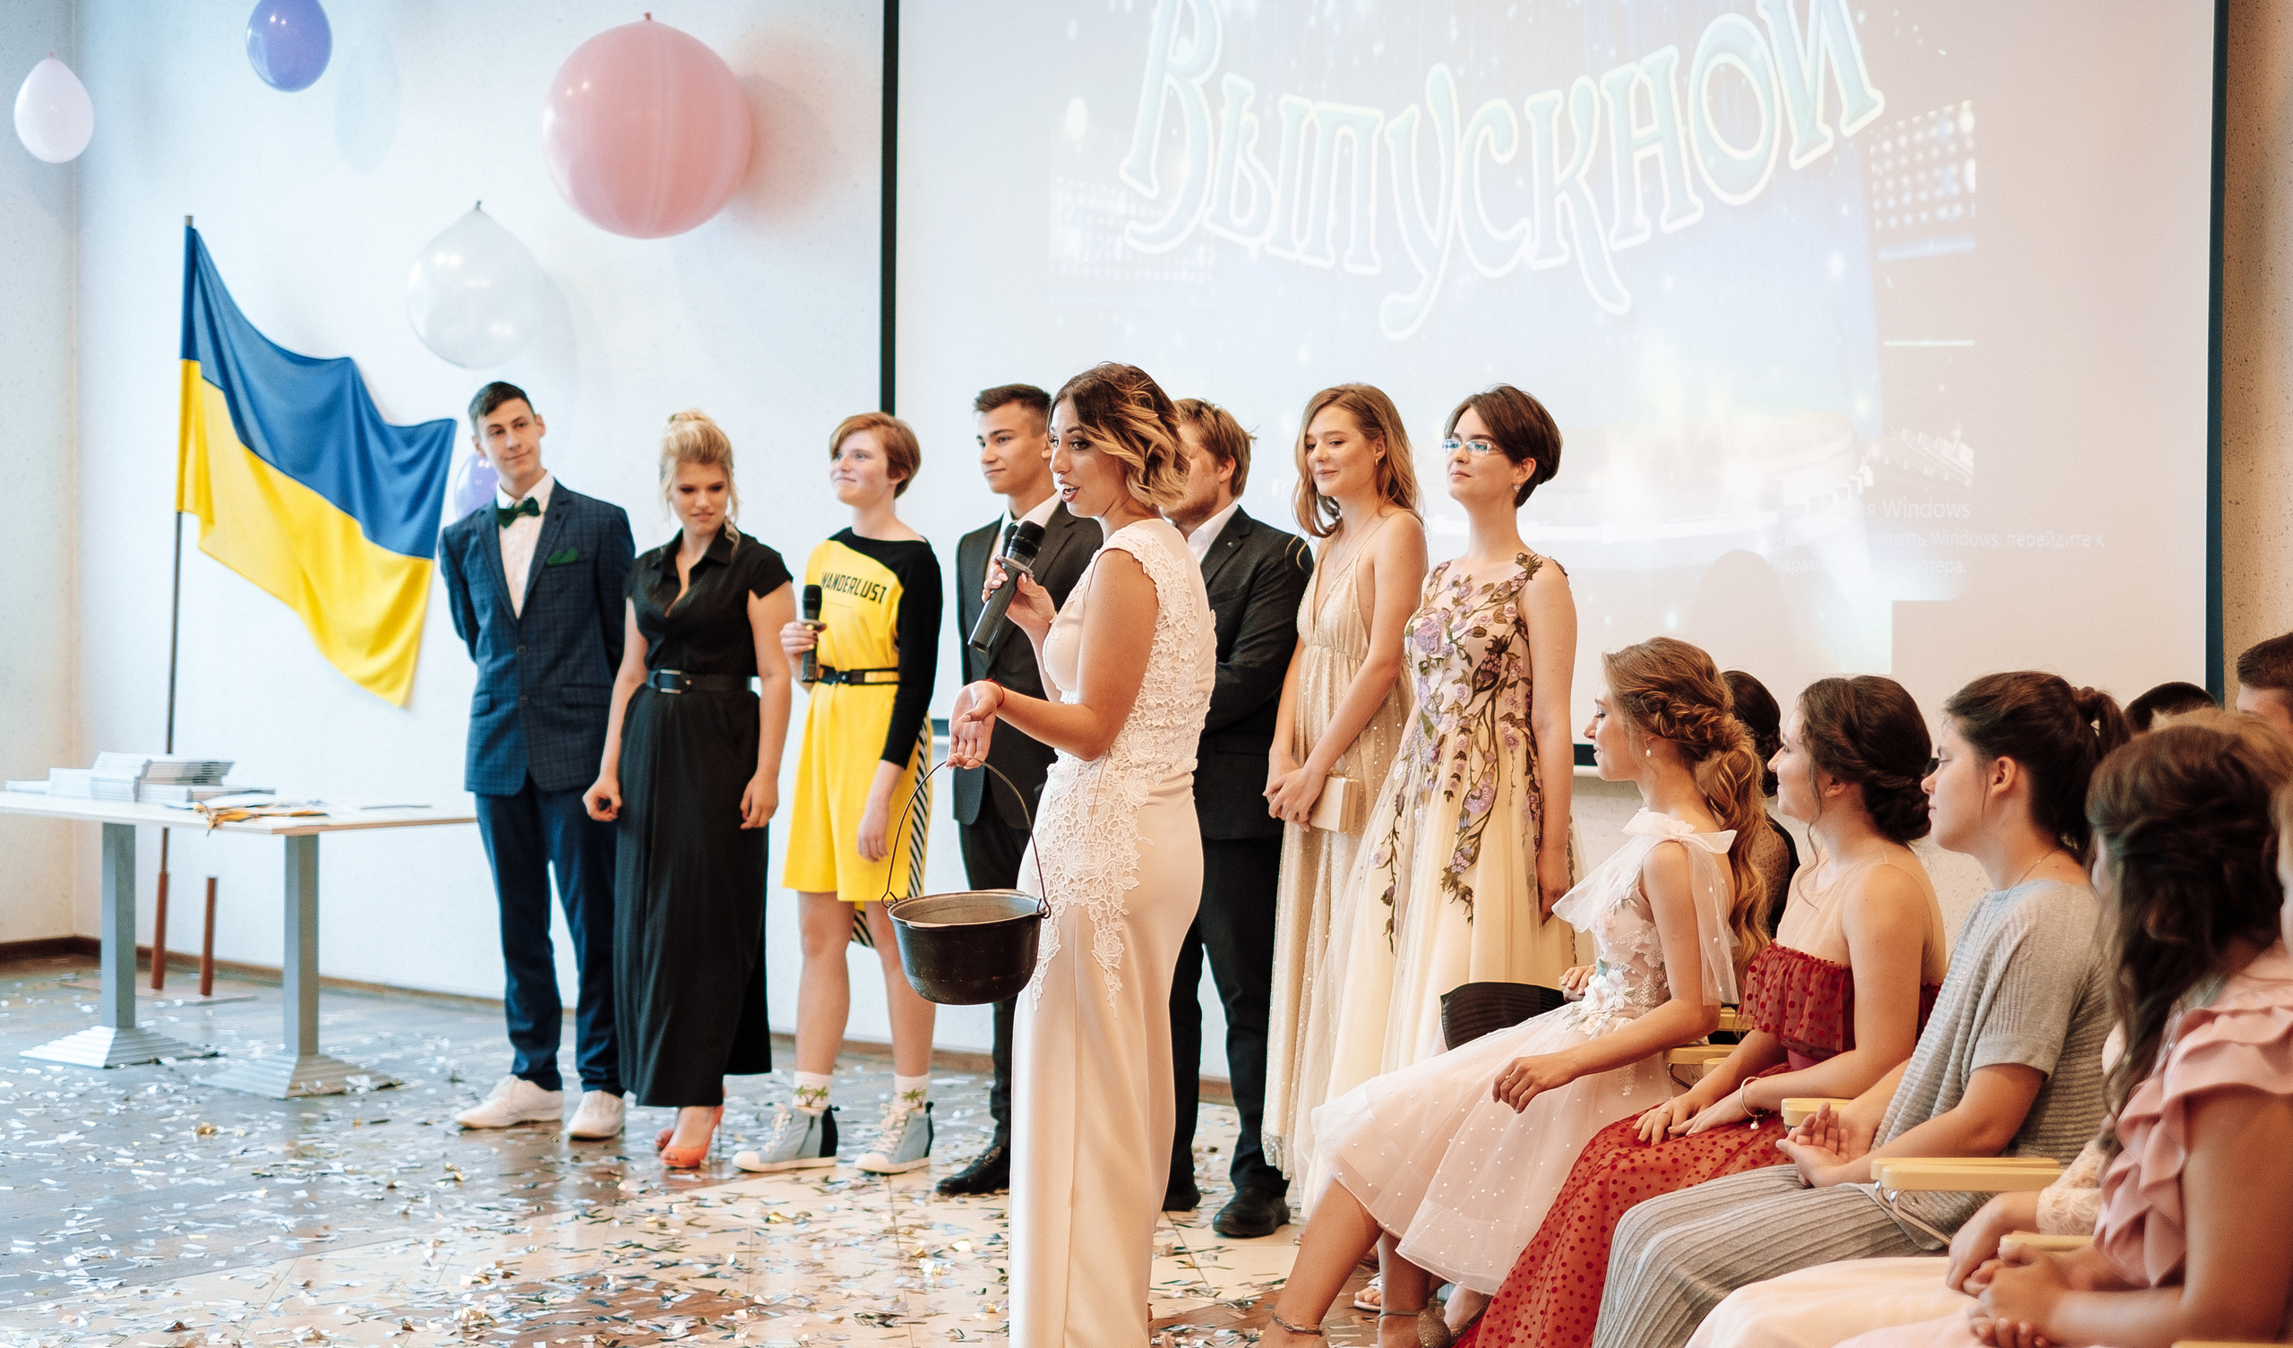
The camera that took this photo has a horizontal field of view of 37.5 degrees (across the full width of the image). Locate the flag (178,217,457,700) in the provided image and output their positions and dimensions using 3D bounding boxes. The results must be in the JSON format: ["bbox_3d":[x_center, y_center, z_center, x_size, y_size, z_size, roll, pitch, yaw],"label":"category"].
[{"bbox_3d":[-2.650,-0.664,10.750,0.900,1.530,0.250,1,2,12],"label":"flag"}]

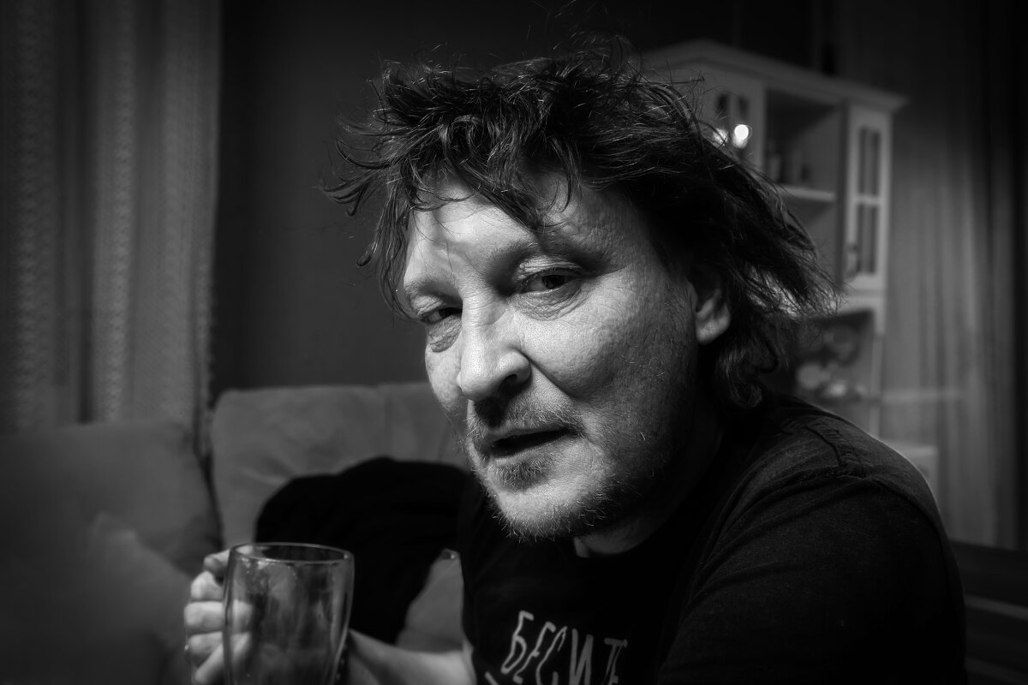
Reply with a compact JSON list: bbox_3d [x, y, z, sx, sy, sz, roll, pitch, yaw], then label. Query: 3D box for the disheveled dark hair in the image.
[{"bbox_3d":[0.031,-0.061,0.587,0.223,0.240,0.224,-17,-9,28],"label":"disheveled dark hair"}]

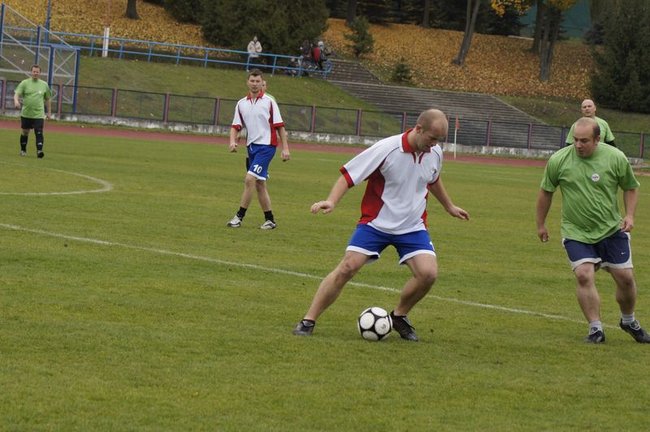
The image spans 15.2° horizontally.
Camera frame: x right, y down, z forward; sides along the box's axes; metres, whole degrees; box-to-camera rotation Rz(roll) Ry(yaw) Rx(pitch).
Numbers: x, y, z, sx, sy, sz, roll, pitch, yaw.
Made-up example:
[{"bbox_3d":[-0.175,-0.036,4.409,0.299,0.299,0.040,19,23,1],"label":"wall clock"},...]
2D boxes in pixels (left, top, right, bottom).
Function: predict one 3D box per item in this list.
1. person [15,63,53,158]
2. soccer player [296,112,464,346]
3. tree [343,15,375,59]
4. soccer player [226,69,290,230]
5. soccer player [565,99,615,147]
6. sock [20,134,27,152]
[{"bbox_3d":[-5.531,-1.983,46.200,0.700,1.760,0.450,4,3,-6],"label":"person"},{"bbox_3d":[0.359,0.055,15.750,0.960,1.470,0.700,2,3,-36],"label":"soccer player"},{"bbox_3d":[1.643,-8.504,116.000,1.400,2.000,1.350,4,3,0],"label":"tree"},{"bbox_3d":[-0.748,-0.748,27.400,0.640,1.780,0.500,5,3,23],"label":"soccer player"},{"bbox_3d":[3.616,-0.752,34.044,0.700,1.770,0.400,5,3,11],"label":"soccer player"},{"bbox_3d":[-5.741,-1.381,46.400,0.130,0.350,0.160,4,3,0],"label":"sock"}]

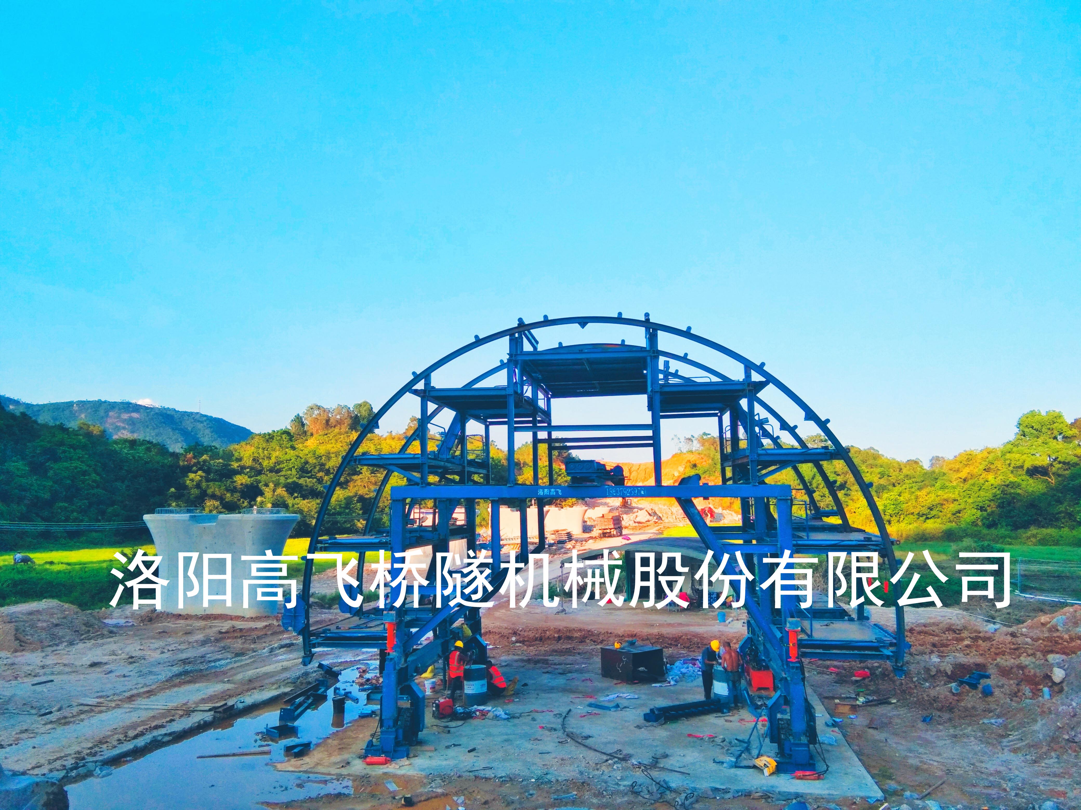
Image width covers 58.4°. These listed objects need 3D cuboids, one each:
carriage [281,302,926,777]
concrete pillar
[{"bbox_3d":[1.435,3.022,23.864,12.510,9.200,8.600,-1,-5,6],"label":"carriage"},{"bbox_3d":[-13.868,6.870,42.000,6.800,4.500,2.900,-1,-5,10],"label":"concrete pillar"}]

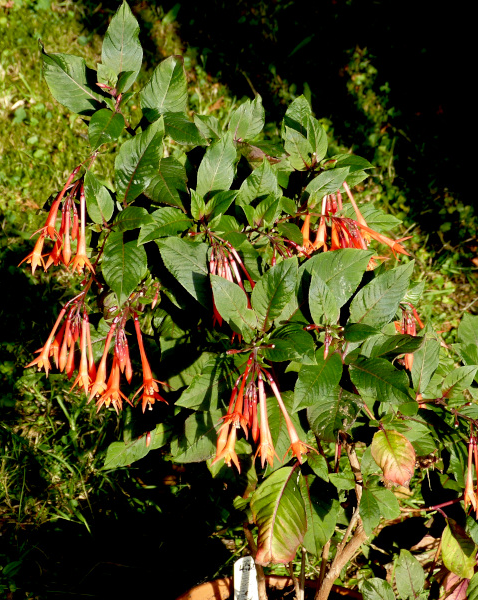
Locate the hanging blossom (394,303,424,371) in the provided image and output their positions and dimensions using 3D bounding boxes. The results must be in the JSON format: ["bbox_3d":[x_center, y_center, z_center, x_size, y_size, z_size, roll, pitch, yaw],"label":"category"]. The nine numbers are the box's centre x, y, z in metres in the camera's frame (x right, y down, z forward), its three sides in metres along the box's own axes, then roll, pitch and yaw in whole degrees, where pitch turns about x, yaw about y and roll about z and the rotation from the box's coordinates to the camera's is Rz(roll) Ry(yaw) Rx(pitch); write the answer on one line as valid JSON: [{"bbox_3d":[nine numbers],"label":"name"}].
[{"bbox_3d":[0.138,0.033,2.130,0.035,0.060,0.032,0,33,0],"label":"hanging blossom"}]

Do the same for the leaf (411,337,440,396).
[{"bbox_3d":[0.150,0.053,2.120,0.021,0.016,0.052,14,68,-4],"label":"leaf"}]

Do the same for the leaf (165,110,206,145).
[{"bbox_3d":[-0.043,-0.131,2.020,0.045,0.008,0.028,30,58,9],"label":"leaf"}]

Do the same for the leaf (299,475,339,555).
[{"bbox_3d":[0.065,0.174,2.140,0.034,0.016,0.069,-6,73,-8],"label":"leaf"}]

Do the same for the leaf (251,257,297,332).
[{"bbox_3d":[0.028,-0.005,2.060,0.033,0.016,0.065,19,74,15],"label":"leaf"}]

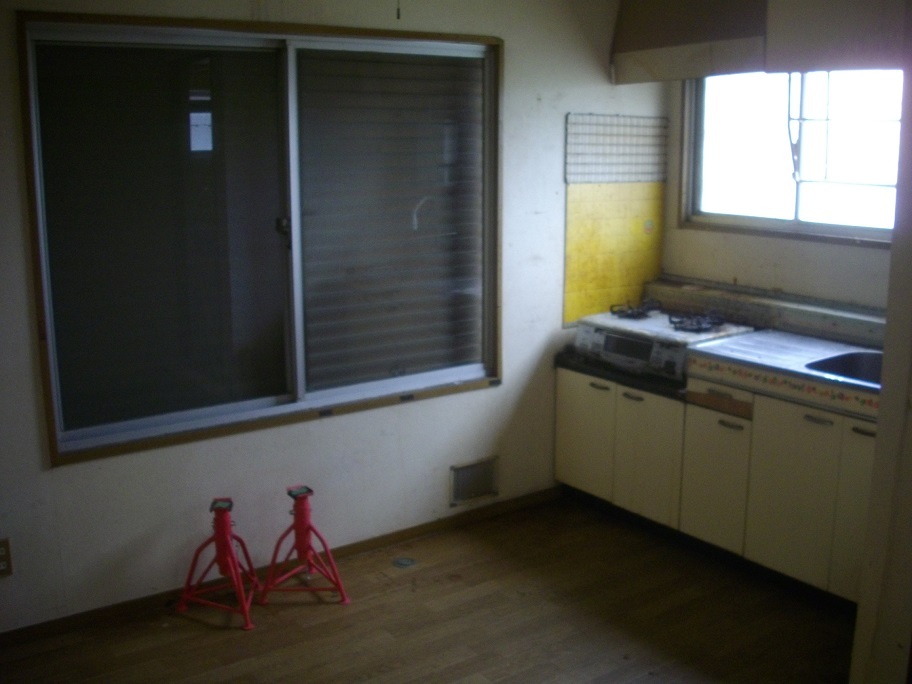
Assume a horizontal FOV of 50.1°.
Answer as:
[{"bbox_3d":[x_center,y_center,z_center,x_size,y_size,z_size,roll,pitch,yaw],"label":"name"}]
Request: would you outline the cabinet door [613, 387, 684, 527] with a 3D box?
[{"bbox_3d":[0.775,0.452,3.906,0.022,0.514,0.351,-9,15,-36],"label":"cabinet door"}]

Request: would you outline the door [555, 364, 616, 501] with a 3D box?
[{"bbox_3d":[0.562,0.394,4.183,0.022,0.514,0.338,-9,15,-36],"label":"door"}]

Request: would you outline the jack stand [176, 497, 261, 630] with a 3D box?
[{"bbox_3d":[-0.728,0.710,3.157,0.310,0.385,0.275,-9,14,-35],"label":"jack stand"}]

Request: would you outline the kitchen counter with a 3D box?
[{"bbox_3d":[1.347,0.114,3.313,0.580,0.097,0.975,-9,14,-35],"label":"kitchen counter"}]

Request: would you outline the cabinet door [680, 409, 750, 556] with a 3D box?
[{"bbox_3d":[0.973,0.506,3.648,0.022,0.514,0.297,-9,15,-36],"label":"cabinet door"}]

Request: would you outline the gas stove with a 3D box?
[{"bbox_3d":[0.850,-0.009,3.912,0.475,0.182,0.595,-9,14,-35],"label":"gas stove"}]

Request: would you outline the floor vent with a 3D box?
[{"bbox_3d":[0.083,0.567,3.945,0.238,0.167,0.022,-9,14,-35],"label":"floor vent"}]

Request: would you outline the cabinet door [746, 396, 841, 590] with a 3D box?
[{"bbox_3d":[1.168,0.513,3.385,0.022,0.610,0.338,-9,15,-36],"label":"cabinet door"}]

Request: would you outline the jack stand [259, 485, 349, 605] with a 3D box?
[{"bbox_3d":[-0.515,0.670,3.363,0.310,0.385,0.275,0,12,-1],"label":"jack stand"}]

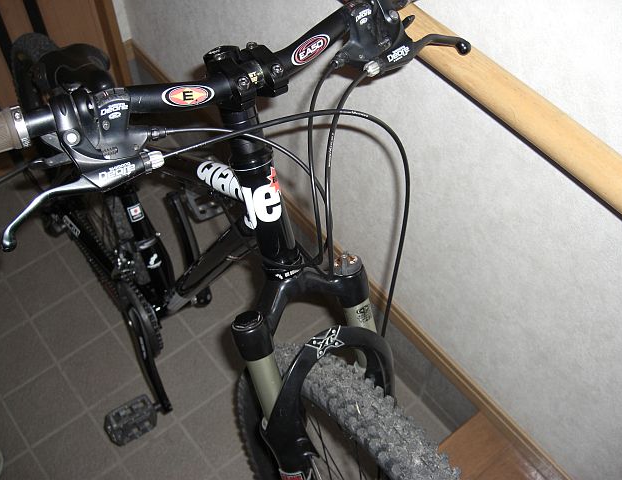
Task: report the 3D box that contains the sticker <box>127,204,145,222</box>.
[{"bbox_3d":[-0.305,-0.046,1.227,0.022,0.027,0.004,-18,25,-13],"label":"sticker"}]

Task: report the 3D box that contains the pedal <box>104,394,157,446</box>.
[{"bbox_3d":[-0.331,0.331,1.288,0.090,0.027,0.062,-24,62,-24],"label":"pedal"}]

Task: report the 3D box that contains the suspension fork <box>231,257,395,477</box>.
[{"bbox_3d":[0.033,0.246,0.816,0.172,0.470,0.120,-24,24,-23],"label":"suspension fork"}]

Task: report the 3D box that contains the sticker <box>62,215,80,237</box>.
[{"bbox_3d":[-0.502,-0.028,1.477,0.003,0.015,0.064,7,28,-50],"label":"sticker"}]

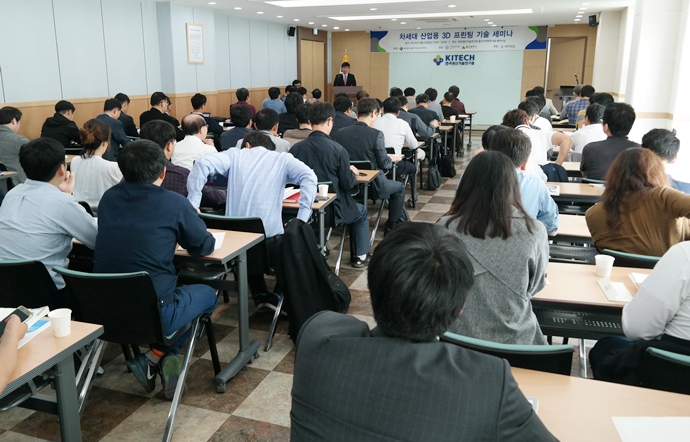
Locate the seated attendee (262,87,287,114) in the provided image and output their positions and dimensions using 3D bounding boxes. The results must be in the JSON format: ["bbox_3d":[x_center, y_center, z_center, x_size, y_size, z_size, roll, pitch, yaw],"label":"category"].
[{"bbox_3d":[-1.182,-1.583,8.841,0.500,1.300,0.750,7,17,19],"label":"seated attendee"}]

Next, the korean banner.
[{"bbox_3d":[2.575,-4.257,12.183,4.092,0.500,0.030,6,17,19],"label":"korean banner"}]

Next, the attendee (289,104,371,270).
[{"bbox_3d":[-0.058,-0.318,4.417,0.520,1.330,0.780,7,17,19],"label":"attendee"}]

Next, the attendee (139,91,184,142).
[{"bbox_3d":[-2.351,-1.083,7.026,0.580,1.300,0.820,7,18,24],"label":"attendee"}]

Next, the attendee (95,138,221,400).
[{"bbox_3d":[-0.884,0.235,2.571,0.560,1.269,0.700,3,16,14],"label":"attendee"}]

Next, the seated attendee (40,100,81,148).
[{"bbox_3d":[-2.989,-0.692,5.851,0.520,1.315,0.800,5,17,20],"label":"seated attendee"}]

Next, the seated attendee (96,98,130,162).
[{"bbox_3d":[-2.545,-0.734,5.974,0.520,1.319,0.800,6,17,23],"label":"seated attendee"}]

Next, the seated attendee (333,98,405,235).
[{"bbox_3d":[0.289,-0.556,5.279,0.550,1.330,0.780,7,17,19],"label":"seated attendee"}]

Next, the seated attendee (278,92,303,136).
[{"bbox_3d":[-0.604,-0.995,6.773,0.480,1.340,0.780,5,17,20],"label":"seated attendee"}]

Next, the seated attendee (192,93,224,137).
[{"bbox_3d":[-1.834,-1.036,6.989,0.520,1.330,0.780,5,17,20],"label":"seated attendee"}]

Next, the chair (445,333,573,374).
[{"bbox_3d":[0.577,0.682,1.969,0.520,0.770,0.580,7,17,19],"label":"chair"}]

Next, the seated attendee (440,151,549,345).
[{"bbox_3d":[0.602,0.309,2.260,0.500,1.260,0.780,5,17,20],"label":"seated attendee"}]

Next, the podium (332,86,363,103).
[{"bbox_3d":[0.114,-2.584,12.377,0.670,1.180,0.480,4,17,14],"label":"podium"}]

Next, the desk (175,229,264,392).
[{"bbox_3d":[-1.383,0.394,3.130,1.800,0.725,0.460,6,17,19],"label":"desk"}]

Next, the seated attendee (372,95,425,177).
[{"bbox_3d":[0.624,-0.797,6.168,0.520,1.320,0.780,7,17,19],"label":"seated attendee"}]

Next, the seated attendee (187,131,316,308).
[{"bbox_3d":[-0.551,0.010,3.468,0.680,1.200,0.820,7,17,19],"label":"seated attendee"}]

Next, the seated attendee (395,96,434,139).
[{"bbox_3d":[0.827,-1.007,6.830,0.580,1.250,0.850,6,17,19],"label":"seated attendee"}]

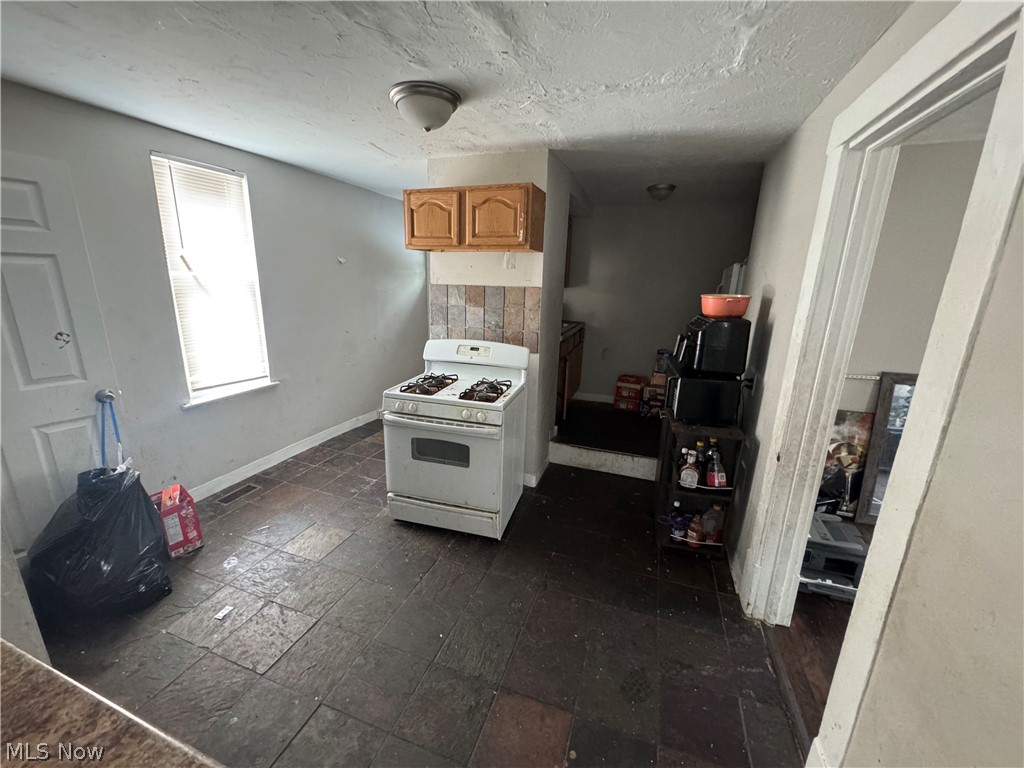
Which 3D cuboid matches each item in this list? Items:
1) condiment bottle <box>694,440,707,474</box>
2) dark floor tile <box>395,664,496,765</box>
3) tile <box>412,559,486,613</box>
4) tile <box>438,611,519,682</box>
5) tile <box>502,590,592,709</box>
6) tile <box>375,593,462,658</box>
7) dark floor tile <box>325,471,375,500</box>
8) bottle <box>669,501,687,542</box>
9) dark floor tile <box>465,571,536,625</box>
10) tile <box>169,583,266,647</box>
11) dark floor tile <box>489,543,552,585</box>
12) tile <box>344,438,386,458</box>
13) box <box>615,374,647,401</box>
[{"bbox_3d":[1.157,0.474,2.580,0.075,0.256,0.075,7,16,18],"label":"condiment bottle"},{"bbox_3d":[-0.246,1.259,1.601,0.303,0.010,0.303,7,15,18],"label":"dark floor tile"},{"bbox_3d":[-0.329,1.069,2.237,0.300,0.012,0.300,7,16,18],"label":"tile"},{"bbox_3d":[-0.146,1.176,1.864,0.300,0.012,0.300,7,16,18],"label":"tile"},{"bbox_3d":[0.191,1.177,1.906,0.300,0.012,0.600,7,16,18],"label":"tile"},{"bbox_3d":[-0.431,1.140,1.960,0.300,0.012,0.300,7,16,18],"label":"tile"},{"bbox_3d":[-1.266,0.781,3.175,0.300,0.012,0.300,7,16,18],"label":"dark floor tile"},{"bbox_3d":[1.037,0.851,2.583,0.090,0.265,0.085,8,16,24],"label":"bottle"},{"bbox_3d":[-0.044,1.112,2.152,0.300,0.013,0.300,6,15,18],"label":"dark floor tile"},{"bbox_3d":[-1.409,1.120,1.992,0.303,0.010,0.303,7,15,18],"label":"tile"},{"bbox_3d":[0.056,1.044,2.429,0.300,0.013,0.300,6,15,18],"label":"dark floor tile"},{"bbox_3d":[-1.347,0.603,3.825,0.300,0.012,0.300,7,16,18],"label":"tile"},{"bbox_3d":[1.320,0.056,4.619,0.265,0.165,0.340,8,15,22],"label":"box"}]

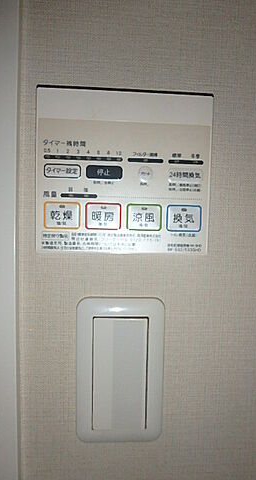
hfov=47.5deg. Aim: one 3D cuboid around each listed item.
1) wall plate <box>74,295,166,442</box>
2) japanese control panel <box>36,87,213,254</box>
[{"bbox_3d":[-0.006,0.105,0.228,0.070,0.120,0.010,1,4,-3],"label":"wall plate"},{"bbox_3d":[-0.003,-0.048,0.215,0.124,0.115,0.014,1,4,-3],"label":"japanese control panel"}]

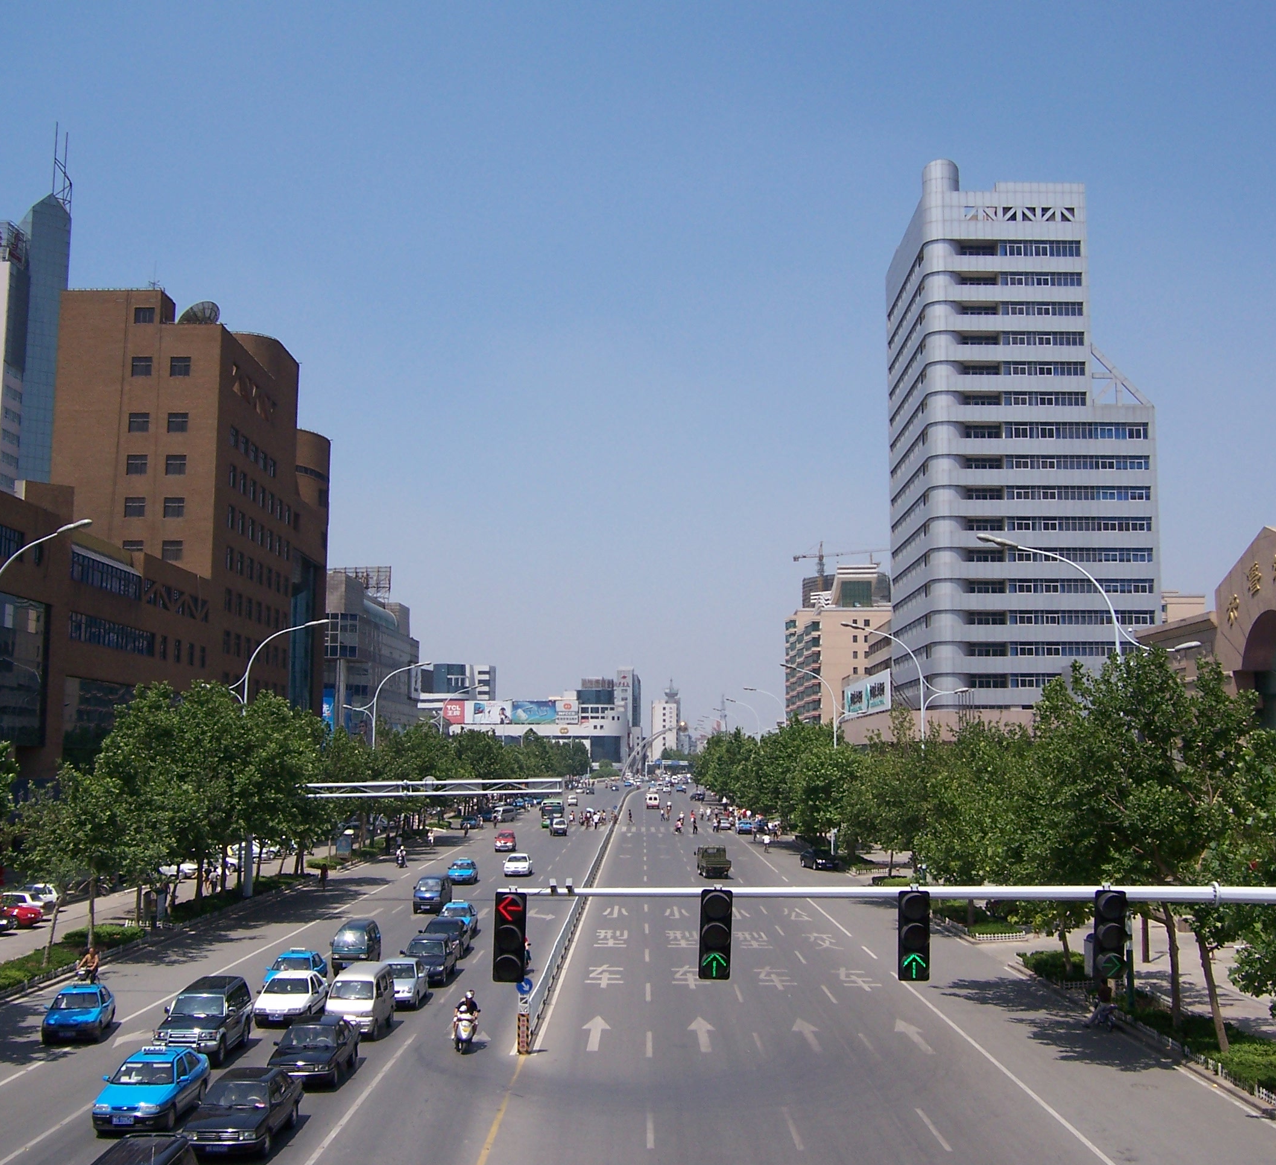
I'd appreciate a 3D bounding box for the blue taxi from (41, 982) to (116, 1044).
[{"bbox_3d":[-17.278,13.311,45.943,1.700,1.500,4.300,2,-7,-11],"label":"blue taxi"}]

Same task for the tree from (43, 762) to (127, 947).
[{"bbox_3d":[-24.342,12.047,65.351,3.870,8.130,4.200,0,-7,0],"label":"tree"}]

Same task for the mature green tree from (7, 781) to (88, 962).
[{"bbox_3d":[-24.643,12.121,61.714,3.600,7.600,3.600,0,-7,0],"label":"mature green tree"}]

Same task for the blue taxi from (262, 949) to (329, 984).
[{"bbox_3d":[-12.452,14.270,53.980,1.700,1.500,4.350,1,-7,-3],"label":"blue taxi"}]

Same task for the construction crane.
[{"bbox_3d":[89.796,32.123,600.988,58.000,97.000,3.000,-4,-8,32],"label":"construction crane"}]

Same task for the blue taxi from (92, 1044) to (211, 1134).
[{"bbox_3d":[-11.723,12.173,35.917,1.700,1.500,4.380,0,-7,-1],"label":"blue taxi"}]

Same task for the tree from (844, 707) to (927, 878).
[{"bbox_3d":[18.225,15.326,109.015,6.340,12.120,6.340,0,-7,0],"label":"tree"}]

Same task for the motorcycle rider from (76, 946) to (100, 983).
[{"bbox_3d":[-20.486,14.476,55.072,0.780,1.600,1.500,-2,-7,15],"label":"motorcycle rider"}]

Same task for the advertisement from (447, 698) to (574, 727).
[{"bbox_3d":[-51.209,53.197,602.158,53.000,10.500,1.200,0,-7,0],"label":"advertisement"}]

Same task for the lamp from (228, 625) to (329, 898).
[{"bbox_3d":[-23.020,10.672,91.882,7.200,17.100,0.500,0,-7,0],"label":"lamp"}]

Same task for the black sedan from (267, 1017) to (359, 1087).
[{"bbox_3d":[-8.778,12.748,40.430,1.720,1.430,4.600,0,-7,0],"label":"black sedan"}]

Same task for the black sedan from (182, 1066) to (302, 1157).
[{"bbox_3d":[-9.100,12.169,34.348,1.700,1.430,4.600,0,-7,1],"label":"black sedan"}]

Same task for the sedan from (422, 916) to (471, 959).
[{"bbox_3d":[-8.489,15.865,65.628,1.750,1.450,4.500,0,-7,0],"label":"sedan"}]

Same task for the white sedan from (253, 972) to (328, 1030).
[{"bbox_3d":[-11.640,13.992,49.853,1.700,1.420,4.200,0,-7,2],"label":"white sedan"}]

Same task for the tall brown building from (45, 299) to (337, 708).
[{"bbox_3d":[-44.937,1.451,153.598,15.200,50.500,46.000,0,-7,0],"label":"tall brown building"}]

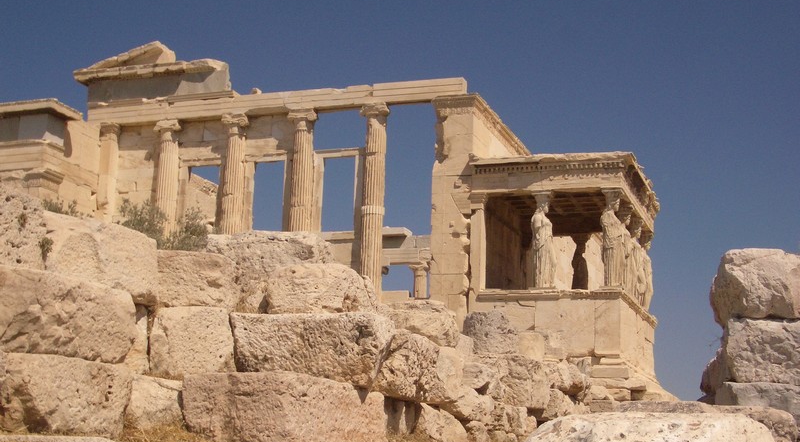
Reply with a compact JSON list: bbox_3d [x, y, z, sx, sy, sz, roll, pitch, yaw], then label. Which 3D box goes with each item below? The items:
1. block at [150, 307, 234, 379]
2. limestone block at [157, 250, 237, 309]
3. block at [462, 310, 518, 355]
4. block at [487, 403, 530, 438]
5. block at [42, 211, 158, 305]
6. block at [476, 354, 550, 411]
[{"bbox_3d":[-2.483,1.518,13.800,0.908,0.808,0.850,2,-12,0],"label":"block"},{"bbox_3d":[-2.436,0.749,13.800,0.868,0.648,0.850,2,-12,0],"label":"limestone block"},{"bbox_3d":[1.443,1.824,18.300,0.859,0.682,0.750,2,-12,0],"label":"block"},{"bbox_3d":[1.618,3.035,17.200,0.605,0.488,0.500,2,-12,0],"label":"block"},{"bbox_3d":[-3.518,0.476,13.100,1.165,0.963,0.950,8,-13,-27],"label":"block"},{"bbox_3d":[1.745,2.526,17.700,1.039,0.813,0.850,3,-12,-5],"label":"block"}]

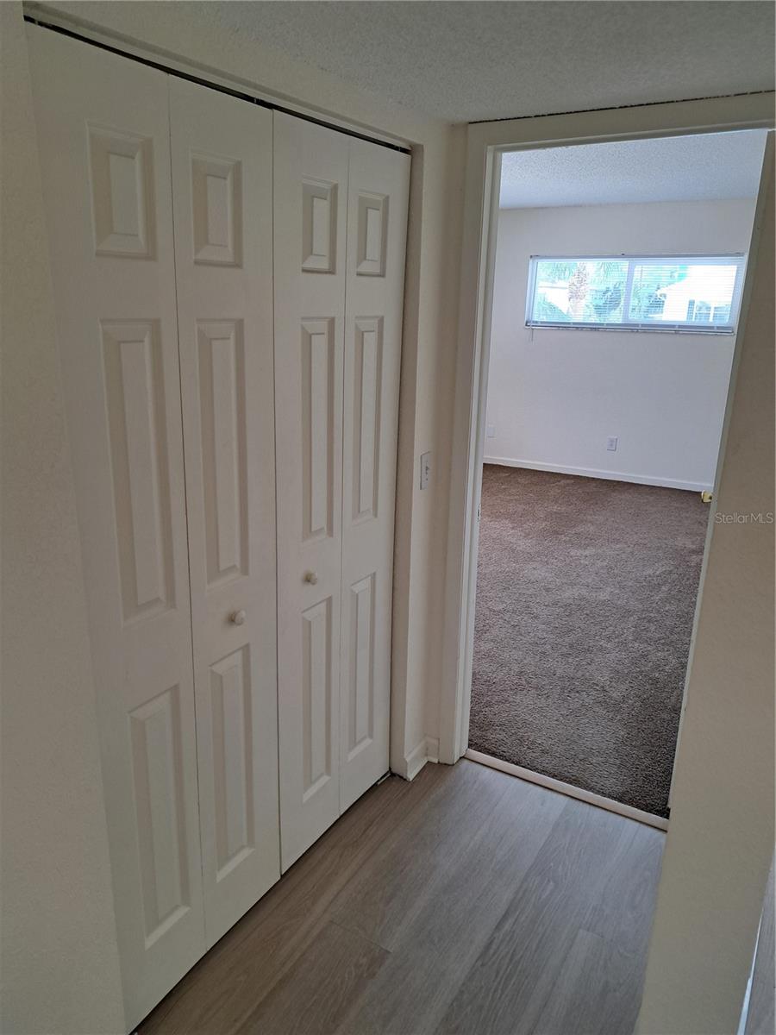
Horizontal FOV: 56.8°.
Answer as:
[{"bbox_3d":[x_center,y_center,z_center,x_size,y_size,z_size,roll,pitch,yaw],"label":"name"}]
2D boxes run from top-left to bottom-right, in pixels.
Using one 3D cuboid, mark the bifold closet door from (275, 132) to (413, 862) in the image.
[{"bbox_3d":[-0.134,0.019,2.076,0.040,2.007,0.593,11,19,30],"label":"bifold closet door"}]

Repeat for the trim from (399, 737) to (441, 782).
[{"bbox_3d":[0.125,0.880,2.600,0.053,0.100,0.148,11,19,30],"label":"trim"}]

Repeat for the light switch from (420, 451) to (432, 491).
[{"bbox_3d":[0.121,-0.147,2.290,0.012,0.115,0.070,11,19,30],"label":"light switch"}]

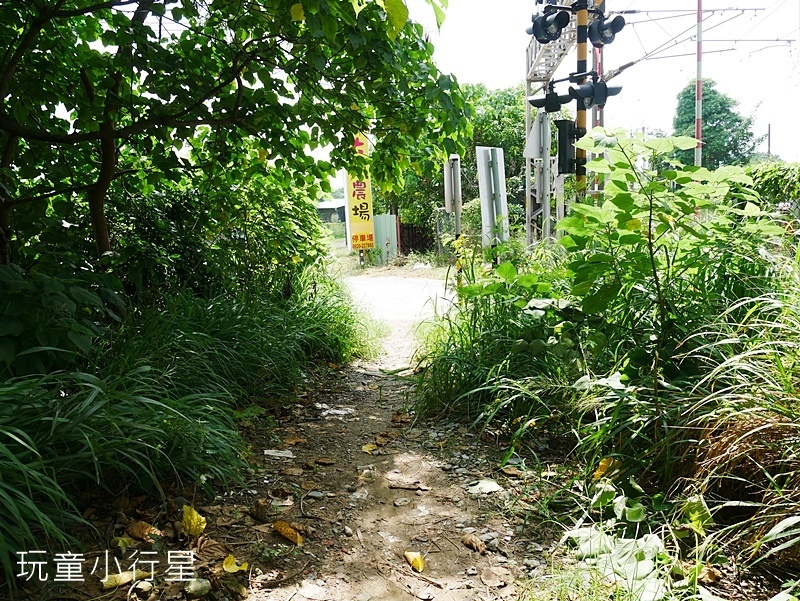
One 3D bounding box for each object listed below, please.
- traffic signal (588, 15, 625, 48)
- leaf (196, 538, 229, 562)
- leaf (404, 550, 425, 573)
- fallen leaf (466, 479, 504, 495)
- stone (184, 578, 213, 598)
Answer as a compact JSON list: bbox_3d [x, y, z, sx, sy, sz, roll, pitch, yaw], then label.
[{"bbox_3d":[2.548,-3.316,8.000,0.297,0.313,0.376,-5,7,-28],"label":"traffic signal"},{"bbox_3d":[-0.835,1.103,2.869,0.140,0.040,0.110,-5,7,-30],"label":"leaf"},{"bbox_3d":[0.061,1.110,2.756,0.054,0.043,0.092,-6,7,-35],"label":"leaf"},{"bbox_3d":[0.466,1.013,3.526,0.185,0.030,0.130,0,6,10],"label":"fallen leaf"},{"bbox_3d":[-0.789,1.128,2.536,0.100,0.058,0.082,-1,6,5],"label":"stone"}]

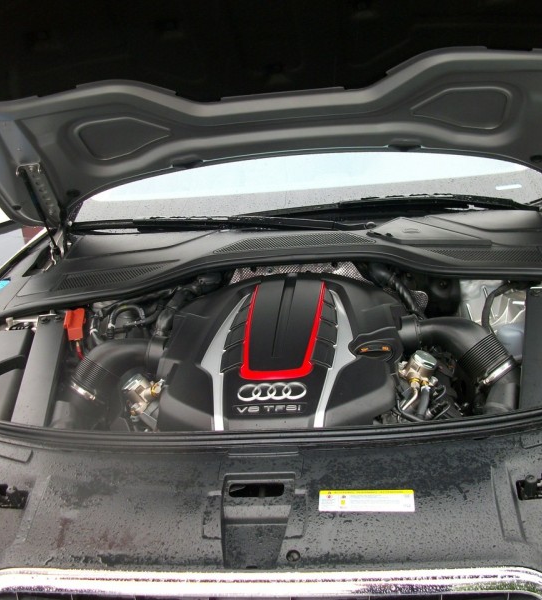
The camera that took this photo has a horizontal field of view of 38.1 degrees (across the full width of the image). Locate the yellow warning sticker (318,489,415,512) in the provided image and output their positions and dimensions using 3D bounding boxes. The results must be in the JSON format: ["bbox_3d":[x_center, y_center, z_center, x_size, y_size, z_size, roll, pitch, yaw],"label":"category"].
[{"bbox_3d":[0.153,0.319,1.250,0.153,0.002,0.044,-3,31,8],"label":"yellow warning sticker"}]

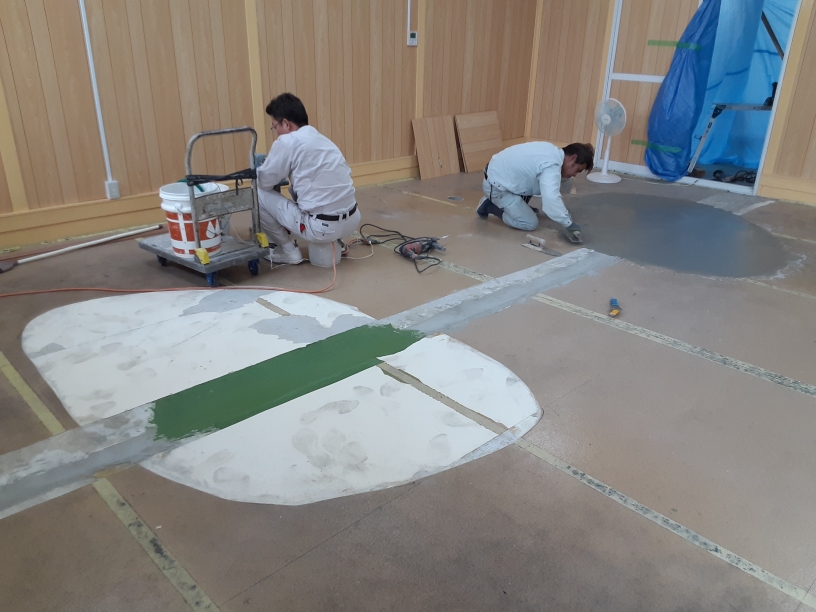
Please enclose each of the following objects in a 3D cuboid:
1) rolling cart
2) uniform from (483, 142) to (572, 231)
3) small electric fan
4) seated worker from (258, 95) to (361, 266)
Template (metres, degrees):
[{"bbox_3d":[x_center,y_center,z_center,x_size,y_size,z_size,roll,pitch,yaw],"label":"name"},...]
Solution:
[{"bbox_3d":[-1.206,-0.611,3.677,0.690,0.860,0.450,19,29,35],"label":"rolling cart"},{"bbox_3d":[0.930,-0.933,4.930,0.760,0.580,0.600,11,25,20],"label":"uniform"},{"bbox_3d":[2.068,-1.701,6.535,0.370,0.790,0.380,-14,28,-32],"label":"small electric fan"},{"bbox_3d":[-0.616,-0.768,3.906,0.680,1.000,0.580,19,29,35],"label":"seated worker"}]

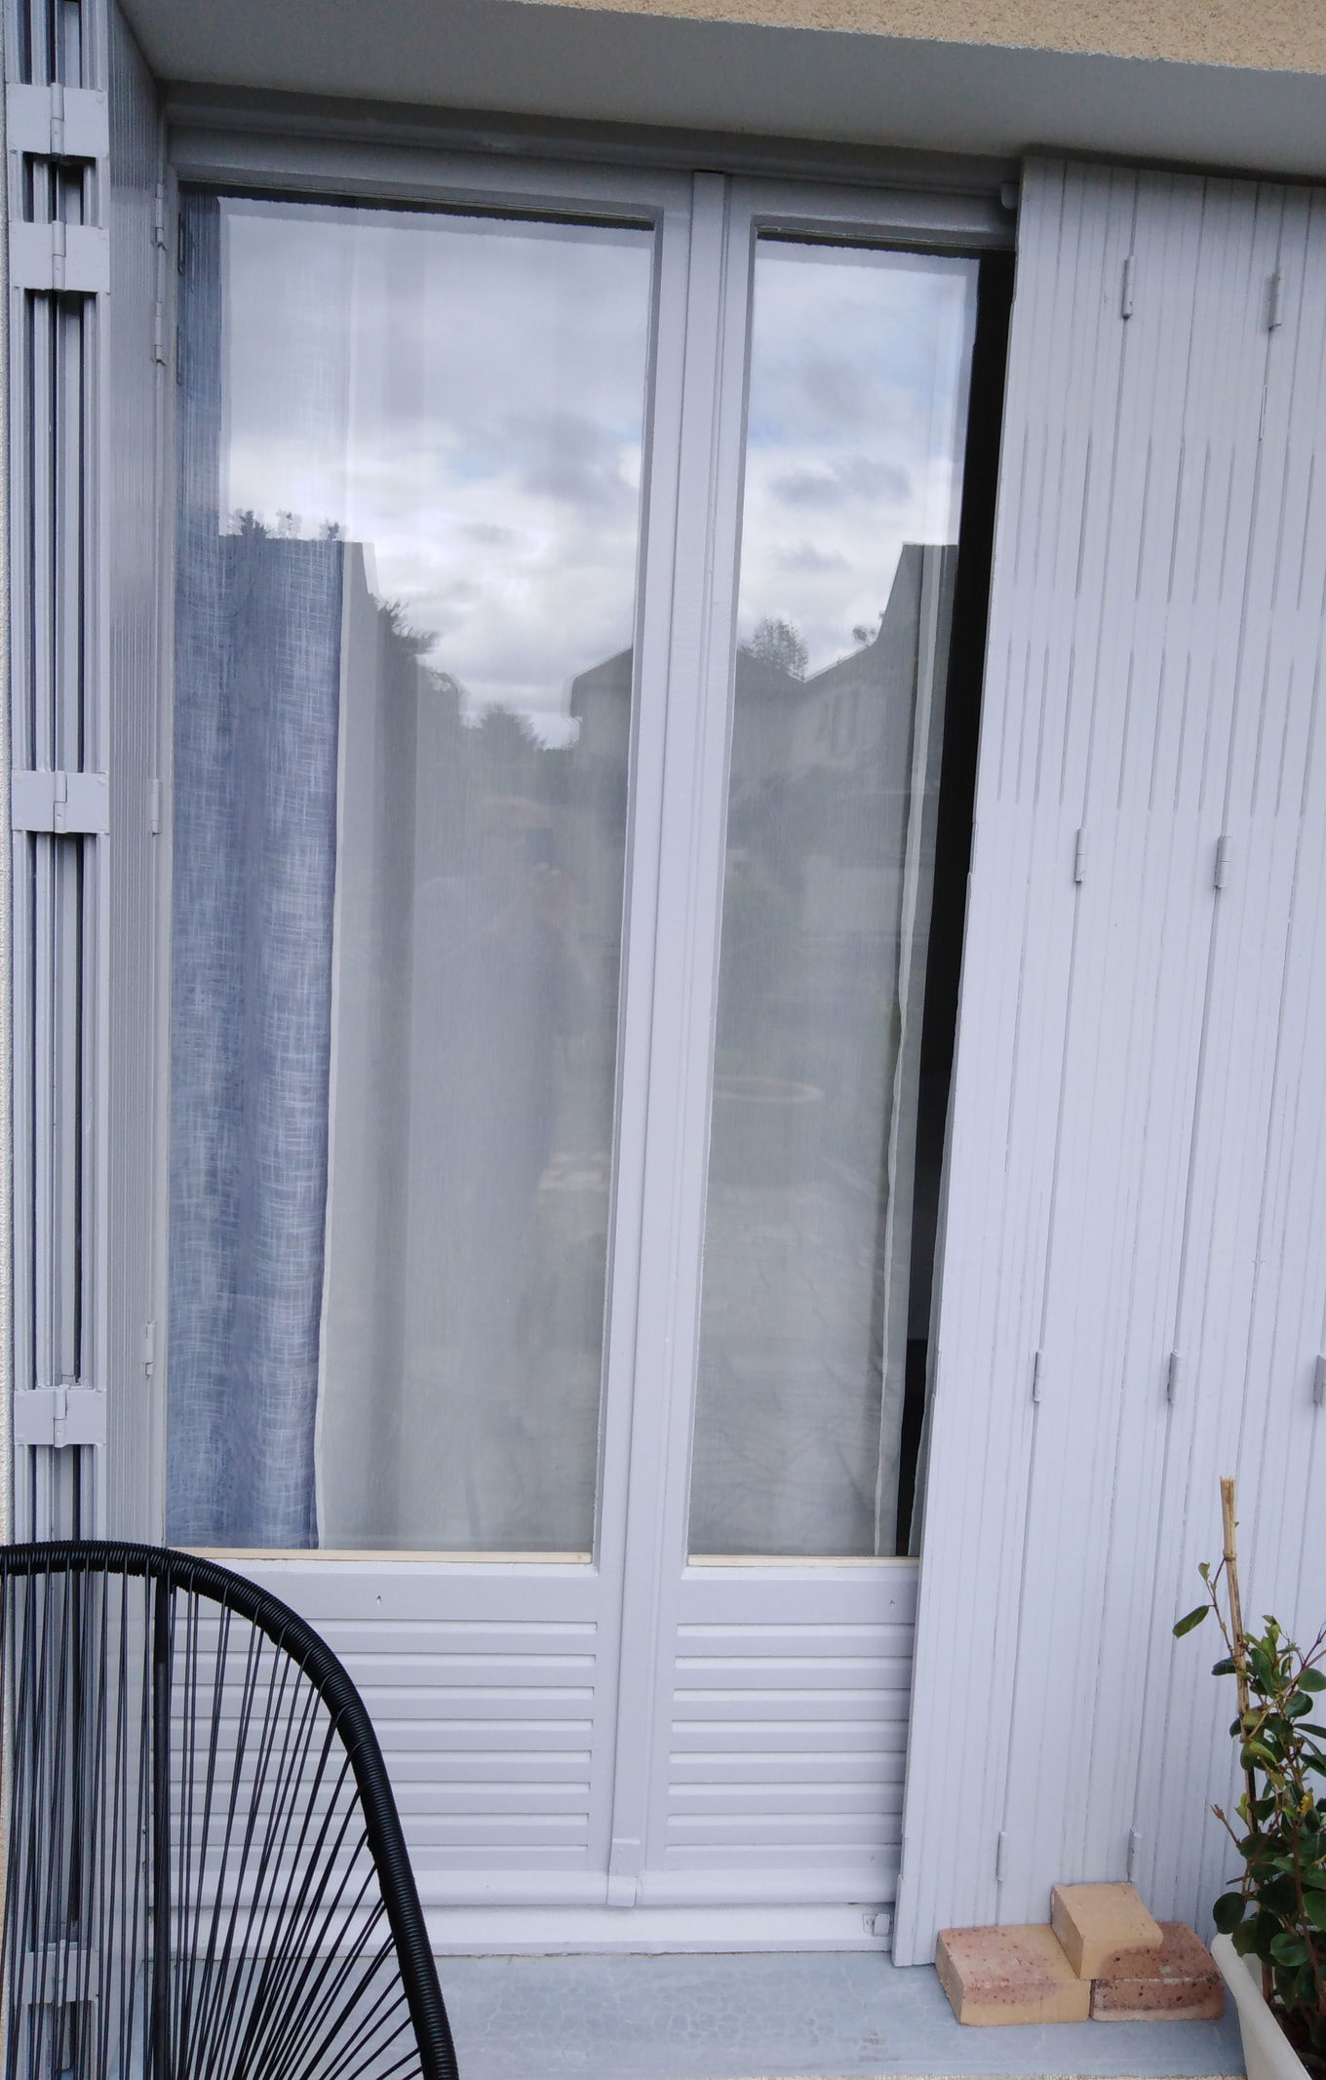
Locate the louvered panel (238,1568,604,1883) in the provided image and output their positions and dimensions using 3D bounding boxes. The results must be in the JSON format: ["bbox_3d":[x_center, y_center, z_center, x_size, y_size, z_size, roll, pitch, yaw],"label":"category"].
[{"bbox_3d":[-0.360,0.874,1.985,0.582,0.437,0.040,2,7,-5],"label":"louvered panel"}]

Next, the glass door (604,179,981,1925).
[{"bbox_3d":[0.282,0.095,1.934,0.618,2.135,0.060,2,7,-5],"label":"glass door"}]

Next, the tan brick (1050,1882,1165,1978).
[{"bbox_3d":[0.569,1.142,2.004,0.107,0.057,0.106,2,7,-5],"label":"tan brick"}]

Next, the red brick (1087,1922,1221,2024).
[{"bbox_3d":[0.619,1.201,2.016,0.166,0.057,0.106,2,7,-5],"label":"red brick"}]

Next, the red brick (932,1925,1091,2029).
[{"bbox_3d":[0.450,1.194,2.001,0.169,0.057,0.106,2,7,-5],"label":"red brick"}]

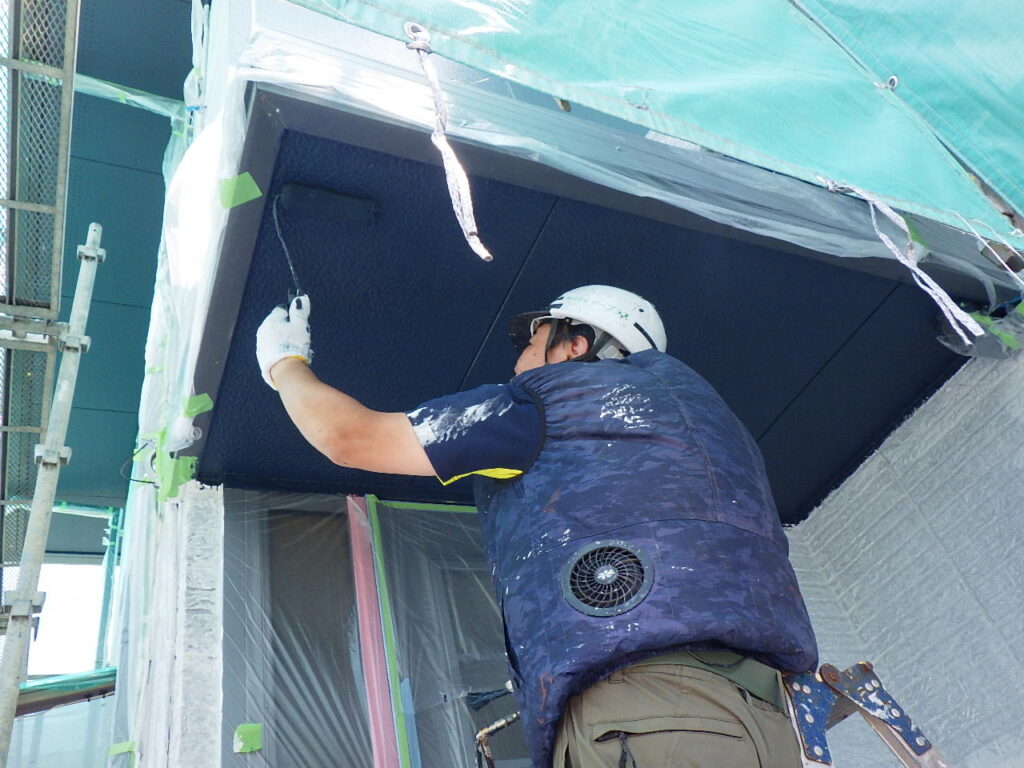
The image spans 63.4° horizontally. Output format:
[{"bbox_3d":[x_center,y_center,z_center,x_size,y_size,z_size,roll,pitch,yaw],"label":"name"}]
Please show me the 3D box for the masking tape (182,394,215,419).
[{"bbox_3d":[-0.647,0.045,1.710,0.063,0.012,0.052,-16,-41,-1],"label":"masking tape"}]

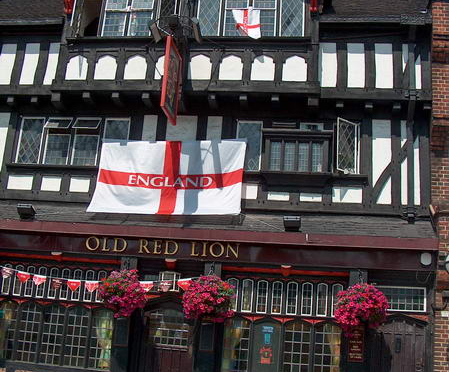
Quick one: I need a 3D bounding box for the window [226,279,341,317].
[{"bbox_3d":[1.155,2.069,11.988,2.182,0.642,0.100,2,-15,8],"label":"window"}]

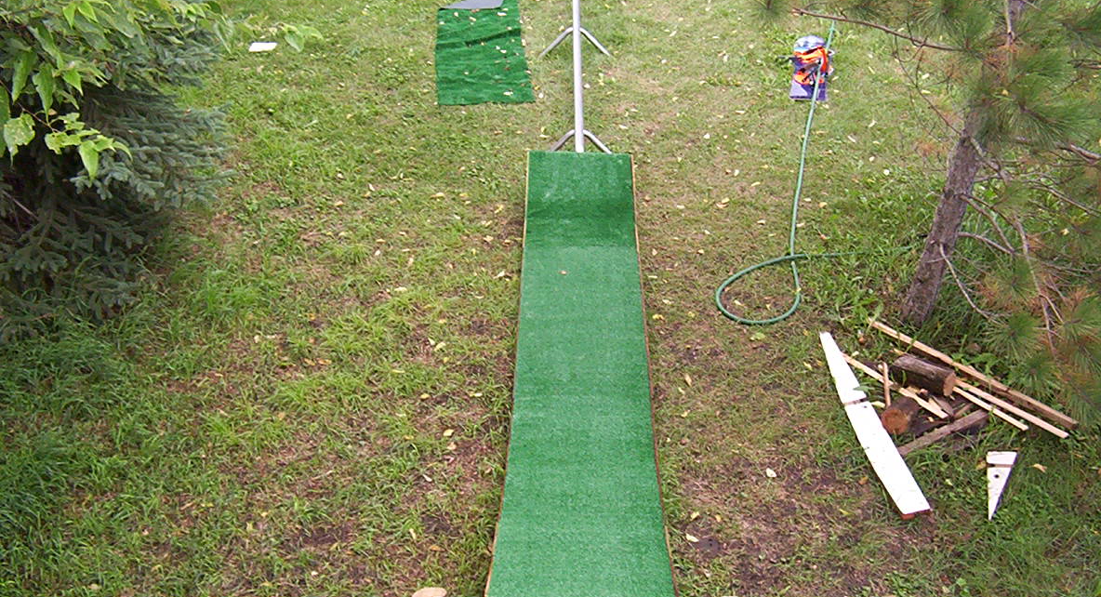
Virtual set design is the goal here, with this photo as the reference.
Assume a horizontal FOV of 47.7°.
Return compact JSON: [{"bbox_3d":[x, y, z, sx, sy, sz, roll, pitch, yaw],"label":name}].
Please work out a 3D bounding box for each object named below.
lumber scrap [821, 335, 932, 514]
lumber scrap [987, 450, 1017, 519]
[{"bbox_3d":[1.356,0.521,5.469,0.144,0.035,1.330,-3,31,-6],"label":"lumber scrap"},{"bbox_3d":[1.812,0.763,5.089,0.114,0.030,0.488,14,34,21],"label":"lumber scrap"}]

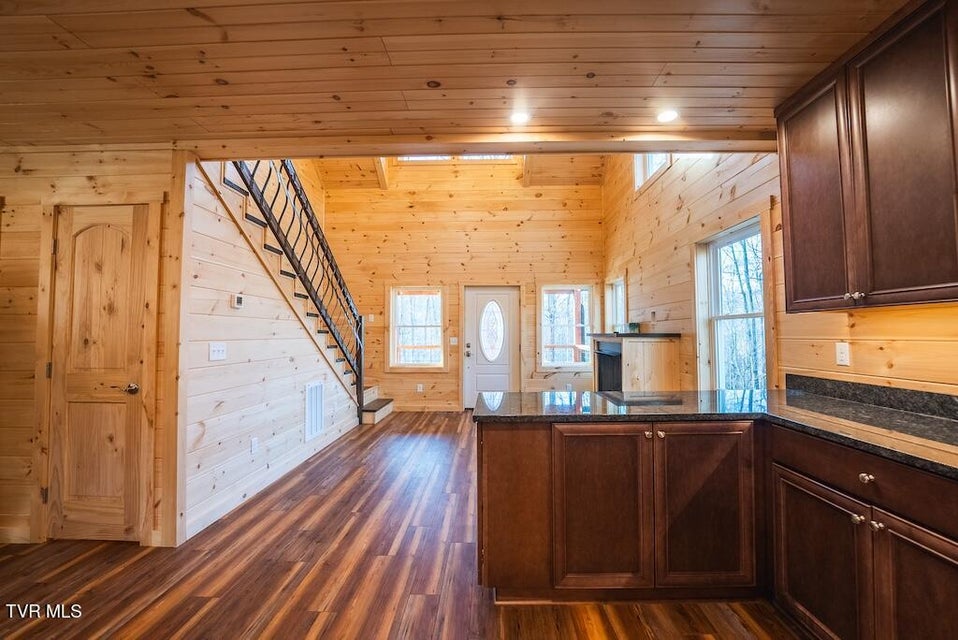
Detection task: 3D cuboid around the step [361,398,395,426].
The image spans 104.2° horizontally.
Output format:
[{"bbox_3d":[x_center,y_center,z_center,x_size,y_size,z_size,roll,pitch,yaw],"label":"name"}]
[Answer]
[{"bbox_3d":[-1.573,1.408,5.738,0.279,0.201,0.876,-1,-2,1],"label":"step"}]

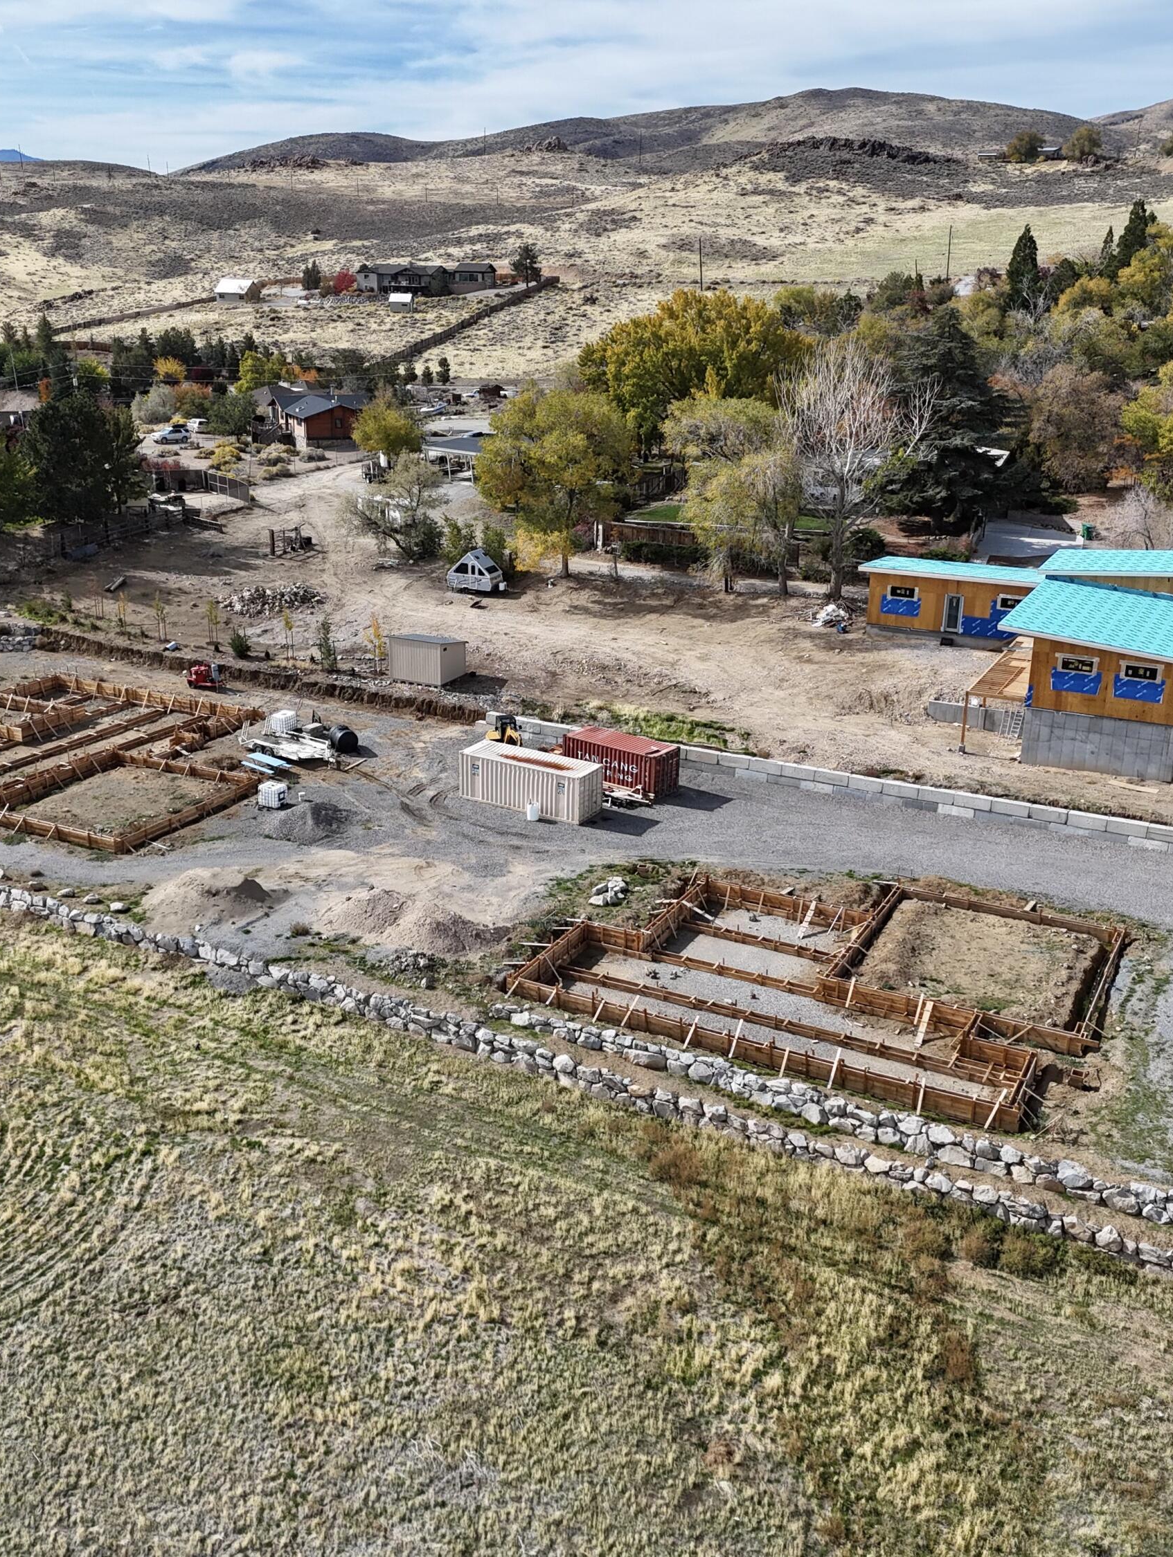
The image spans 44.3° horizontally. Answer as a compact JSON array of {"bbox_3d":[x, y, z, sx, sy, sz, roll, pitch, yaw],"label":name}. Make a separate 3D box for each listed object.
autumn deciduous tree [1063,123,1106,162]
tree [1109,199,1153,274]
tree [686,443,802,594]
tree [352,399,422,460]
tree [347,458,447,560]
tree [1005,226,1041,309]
[{"bbox_3d":[179.143,-229.159,517.881,15.350,12.570,14.880,1,20,0],"label":"autumn deciduous tree"},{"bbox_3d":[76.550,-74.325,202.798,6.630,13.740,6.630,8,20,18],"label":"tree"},{"bbox_3d":[11.555,-19.089,105.718,8.350,10.810,8.090,1,20,0],"label":"tree"},{"bbox_3d":[-19.564,-33.970,141.972,6.700,6.254,6.700,0,19,0],"label":"tree"},{"bbox_3d":[-15.492,-22.160,118.022,8.090,8.070,7.850,1,20,0],"label":"tree"},{"bbox_3d":[61.883,-71.899,204.039,4.800,11.925,4.800,0,19,0],"label":"tree"}]

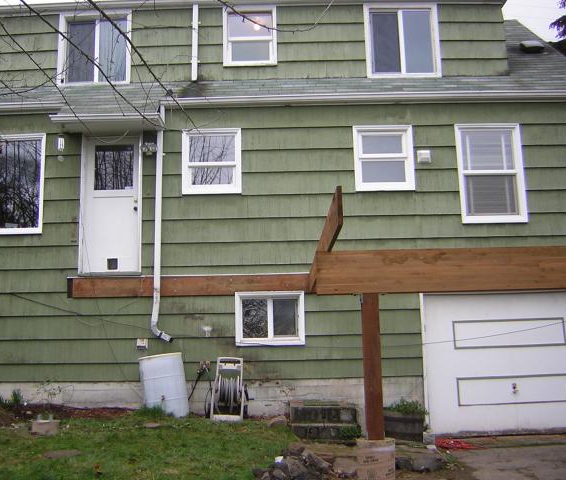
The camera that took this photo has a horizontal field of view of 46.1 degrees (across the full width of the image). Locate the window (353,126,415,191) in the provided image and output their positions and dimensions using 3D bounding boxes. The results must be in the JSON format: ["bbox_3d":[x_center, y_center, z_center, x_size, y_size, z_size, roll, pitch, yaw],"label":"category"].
[{"bbox_3d":[1.538,-1.236,10.153,0.899,1.020,0.100,-1,-9,0],"label":"window"}]

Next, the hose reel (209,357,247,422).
[{"bbox_3d":[-0.740,2.080,9.292,0.550,0.882,0.450,-1,-9,0],"label":"hose reel"}]

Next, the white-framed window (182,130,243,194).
[{"bbox_3d":[-1.077,-1.188,10.165,0.902,1.029,0.100,-1,-9,0],"label":"white-framed window"}]

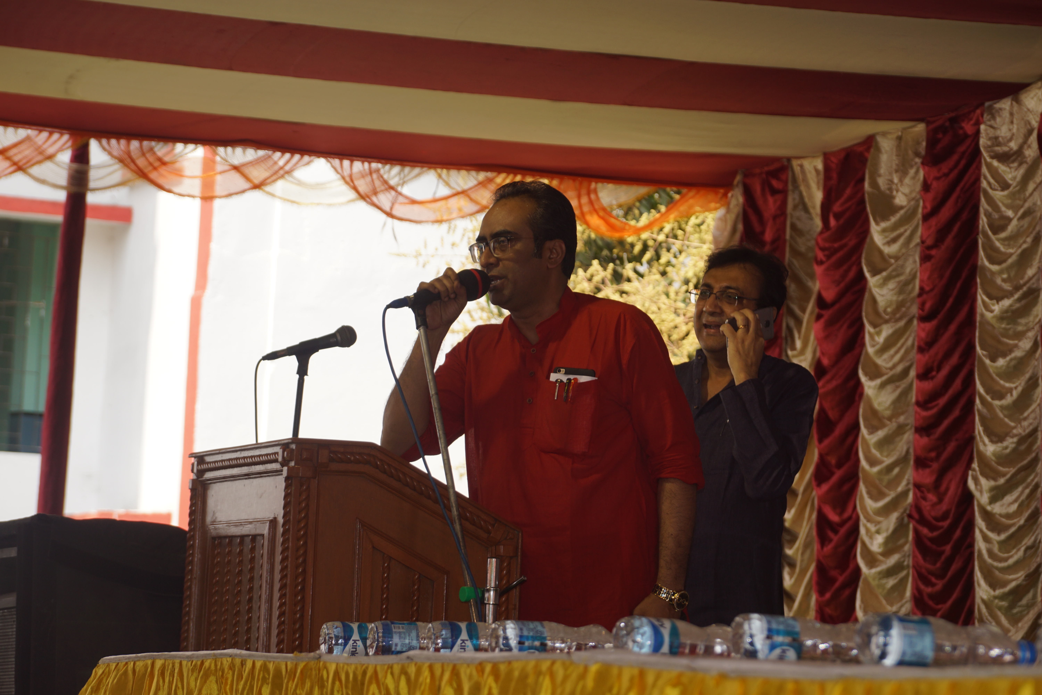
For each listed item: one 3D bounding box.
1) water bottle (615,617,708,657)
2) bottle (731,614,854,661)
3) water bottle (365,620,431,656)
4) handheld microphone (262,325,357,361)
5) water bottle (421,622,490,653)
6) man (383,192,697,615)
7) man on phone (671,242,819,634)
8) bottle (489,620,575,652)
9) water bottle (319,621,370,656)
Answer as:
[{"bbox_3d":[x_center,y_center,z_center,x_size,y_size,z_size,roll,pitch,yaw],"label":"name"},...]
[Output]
[{"bbox_3d":[0.258,0.454,5.718,0.222,0.064,0.064,4,-5,-22],"label":"water bottle"},{"bbox_3d":[0.403,0.403,5.067,0.222,0.064,0.064,4,-5,-20],"label":"bottle"},{"bbox_3d":[-0.163,0.535,6.703,0.222,0.064,0.064,4,-5,-19],"label":"water bottle"},{"bbox_3d":[-0.440,-0.004,7.650,0.205,0.048,0.048,-14,0,-18],"label":"handheld microphone"},{"bbox_3d":[-0.053,0.518,6.480,0.222,0.064,0.064,4,-5,-20],"label":"water bottle"},{"bbox_3d":[0.030,0.526,7.126,0.580,1.710,0.430,-1,-6,32],"label":"man"},{"bbox_3d":[0.425,0.622,8.076,0.540,1.700,0.380,-1,-6,28],"label":"man on phone"},{"bbox_3d":[0.062,0.496,6.203,0.222,0.064,0.064,4,-5,-20],"label":"bottle"},{"bbox_3d":[-0.264,0.553,6.942,0.222,0.064,0.064,4,-5,-18],"label":"water bottle"}]

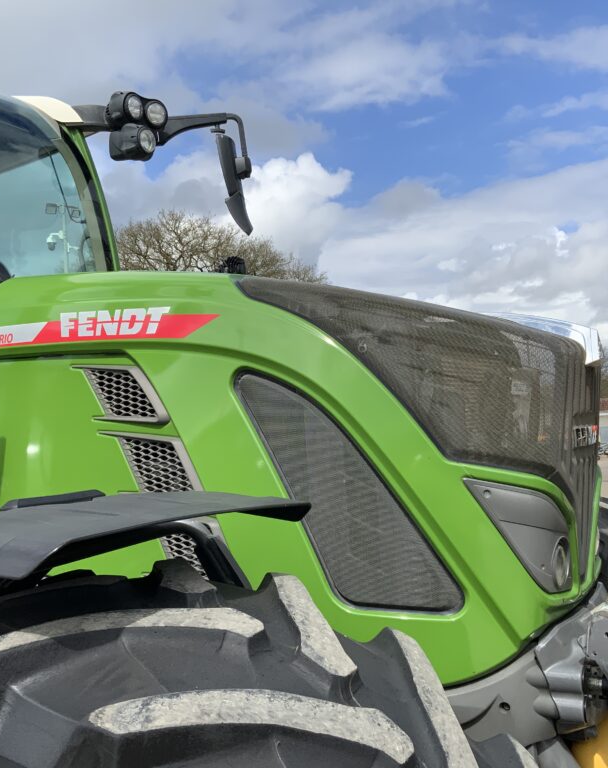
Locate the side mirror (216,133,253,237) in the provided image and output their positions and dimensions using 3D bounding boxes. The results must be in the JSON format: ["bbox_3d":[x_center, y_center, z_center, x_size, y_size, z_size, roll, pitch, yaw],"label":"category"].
[{"bbox_3d":[-0.308,-0.881,3.750,0.130,0.430,0.220,-11,-3,-1],"label":"side mirror"}]

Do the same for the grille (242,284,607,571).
[{"bbox_3d":[0.332,0.093,2.298,0.880,0.780,0.780,-5,-3,25],"label":"grille"}]

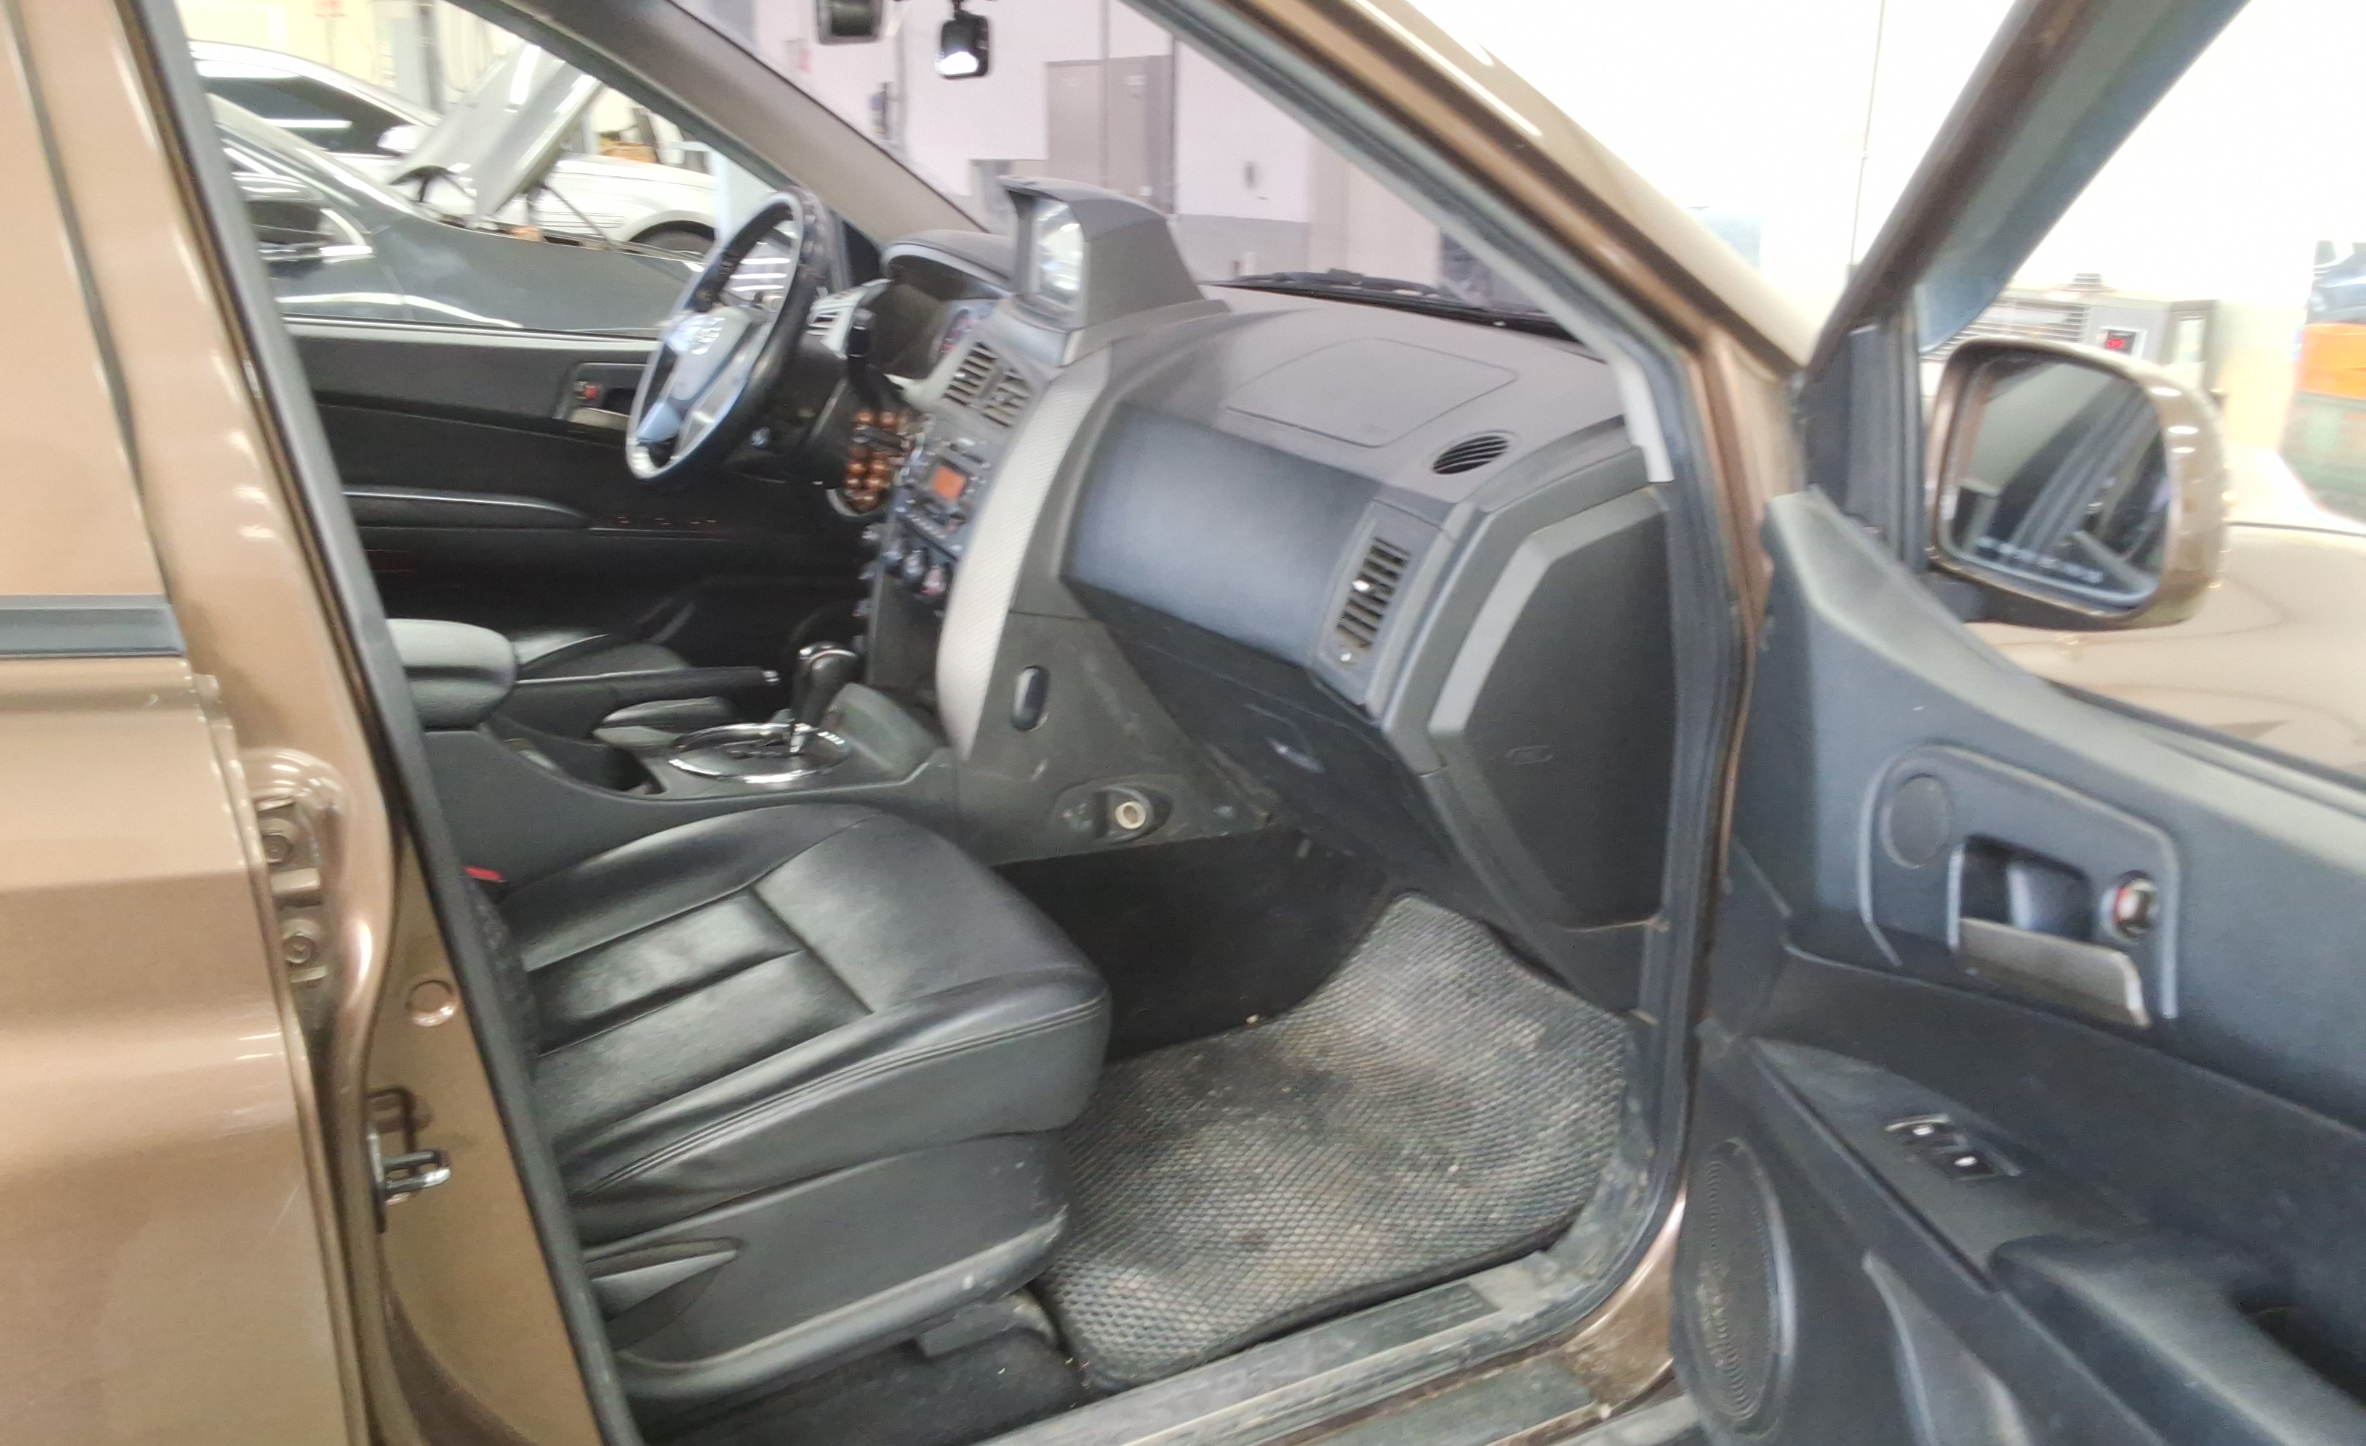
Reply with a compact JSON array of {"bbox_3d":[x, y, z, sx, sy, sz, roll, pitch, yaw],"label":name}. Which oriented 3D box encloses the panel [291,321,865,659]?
[{"bbox_3d":[-0.755,-0.208,2.574,1.020,0.680,0.140,-10,20,-28],"label":"panel"}]

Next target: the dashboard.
[{"bbox_3d":[-0.057,-0.244,2.141,0.550,0.690,1.450,-10,20,-28],"label":"dashboard"}]

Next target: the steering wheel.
[{"bbox_3d":[-0.531,-0.436,2.231,0.110,0.385,0.385,26,1,-33],"label":"steering wheel"}]

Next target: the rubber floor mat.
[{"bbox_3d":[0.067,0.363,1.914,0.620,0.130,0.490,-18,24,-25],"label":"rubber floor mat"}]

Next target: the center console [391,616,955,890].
[{"bbox_3d":[-0.617,0.044,1.895,0.760,0.370,0.240,-10,20,-28],"label":"center console"}]

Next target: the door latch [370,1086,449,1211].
[{"bbox_3d":[-0.453,0.250,1.120,0.048,0.072,0.040,-10,20,-28],"label":"door latch"}]

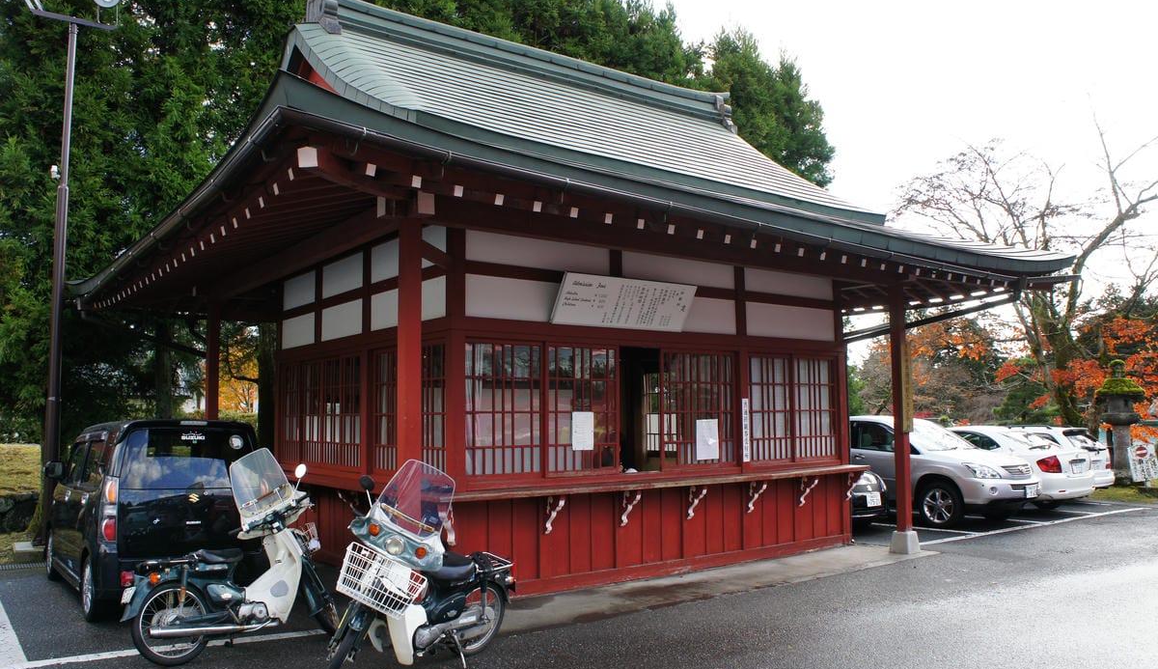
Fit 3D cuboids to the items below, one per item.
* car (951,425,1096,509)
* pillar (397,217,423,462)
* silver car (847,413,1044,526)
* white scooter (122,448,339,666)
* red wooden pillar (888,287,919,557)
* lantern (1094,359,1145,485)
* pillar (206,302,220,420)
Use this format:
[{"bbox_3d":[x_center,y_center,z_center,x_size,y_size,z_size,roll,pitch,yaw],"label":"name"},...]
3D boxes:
[{"bbox_3d":[6.942,2.438,16.102,1.700,1.470,4.560,3,-6,-36],"label":"car"},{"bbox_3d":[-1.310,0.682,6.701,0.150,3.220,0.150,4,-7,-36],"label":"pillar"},{"bbox_3d":[5.232,2.182,14.602,1.845,1.680,4.750,4,-7,-36],"label":"silver car"},{"bbox_3d":[-2.428,1.566,6.353,1.760,1.410,0.700,5,-7,-43],"label":"white scooter"},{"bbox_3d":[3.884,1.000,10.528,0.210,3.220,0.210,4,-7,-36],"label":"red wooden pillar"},{"bbox_3d":[12.224,2.011,19.731,0.990,2.832,0.990,4,-7,-36],"label":"lantern"},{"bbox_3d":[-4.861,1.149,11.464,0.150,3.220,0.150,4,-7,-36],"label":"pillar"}]

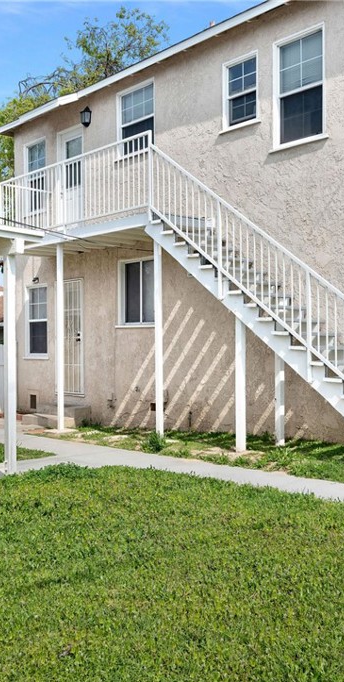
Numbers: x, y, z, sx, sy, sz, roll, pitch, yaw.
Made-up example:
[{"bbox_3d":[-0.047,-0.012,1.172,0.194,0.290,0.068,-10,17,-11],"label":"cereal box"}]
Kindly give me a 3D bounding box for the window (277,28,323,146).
[{"bbox_3d":[1.652,-3.243,8.813,0.100,1.364,0.764,-1,0,-43],"label":"window"}]

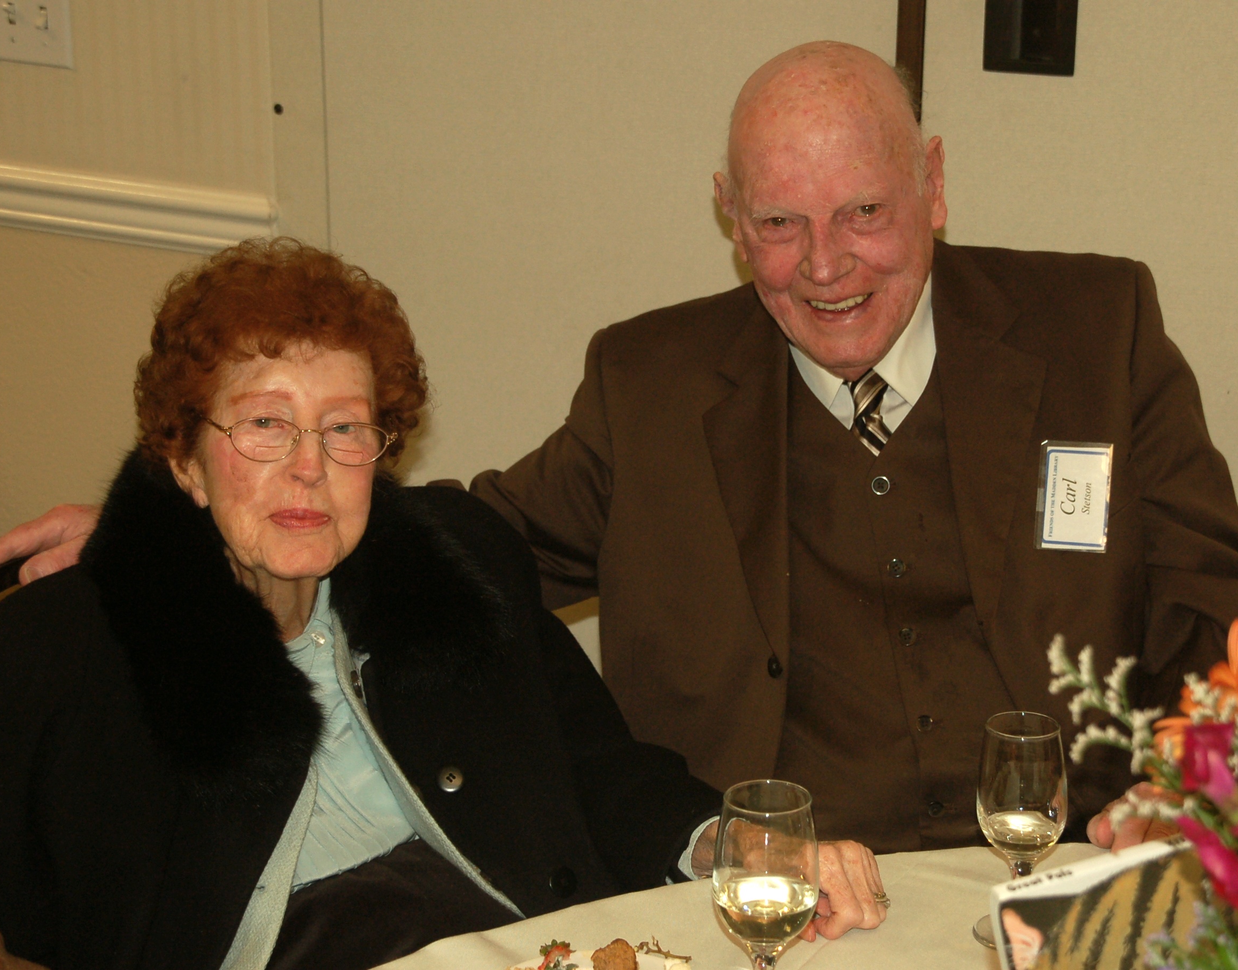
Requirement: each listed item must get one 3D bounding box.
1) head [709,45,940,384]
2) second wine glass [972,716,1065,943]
[{"bbox_3d":[0.170,-0.239,1.951,0.188,0.240,0.225,-6,26,13],"label":"head"},{"bbox_3d":[0.305,0.264,1.850,0.069,0.174,0.069,0,18,0],"label":"second wine glass"}]

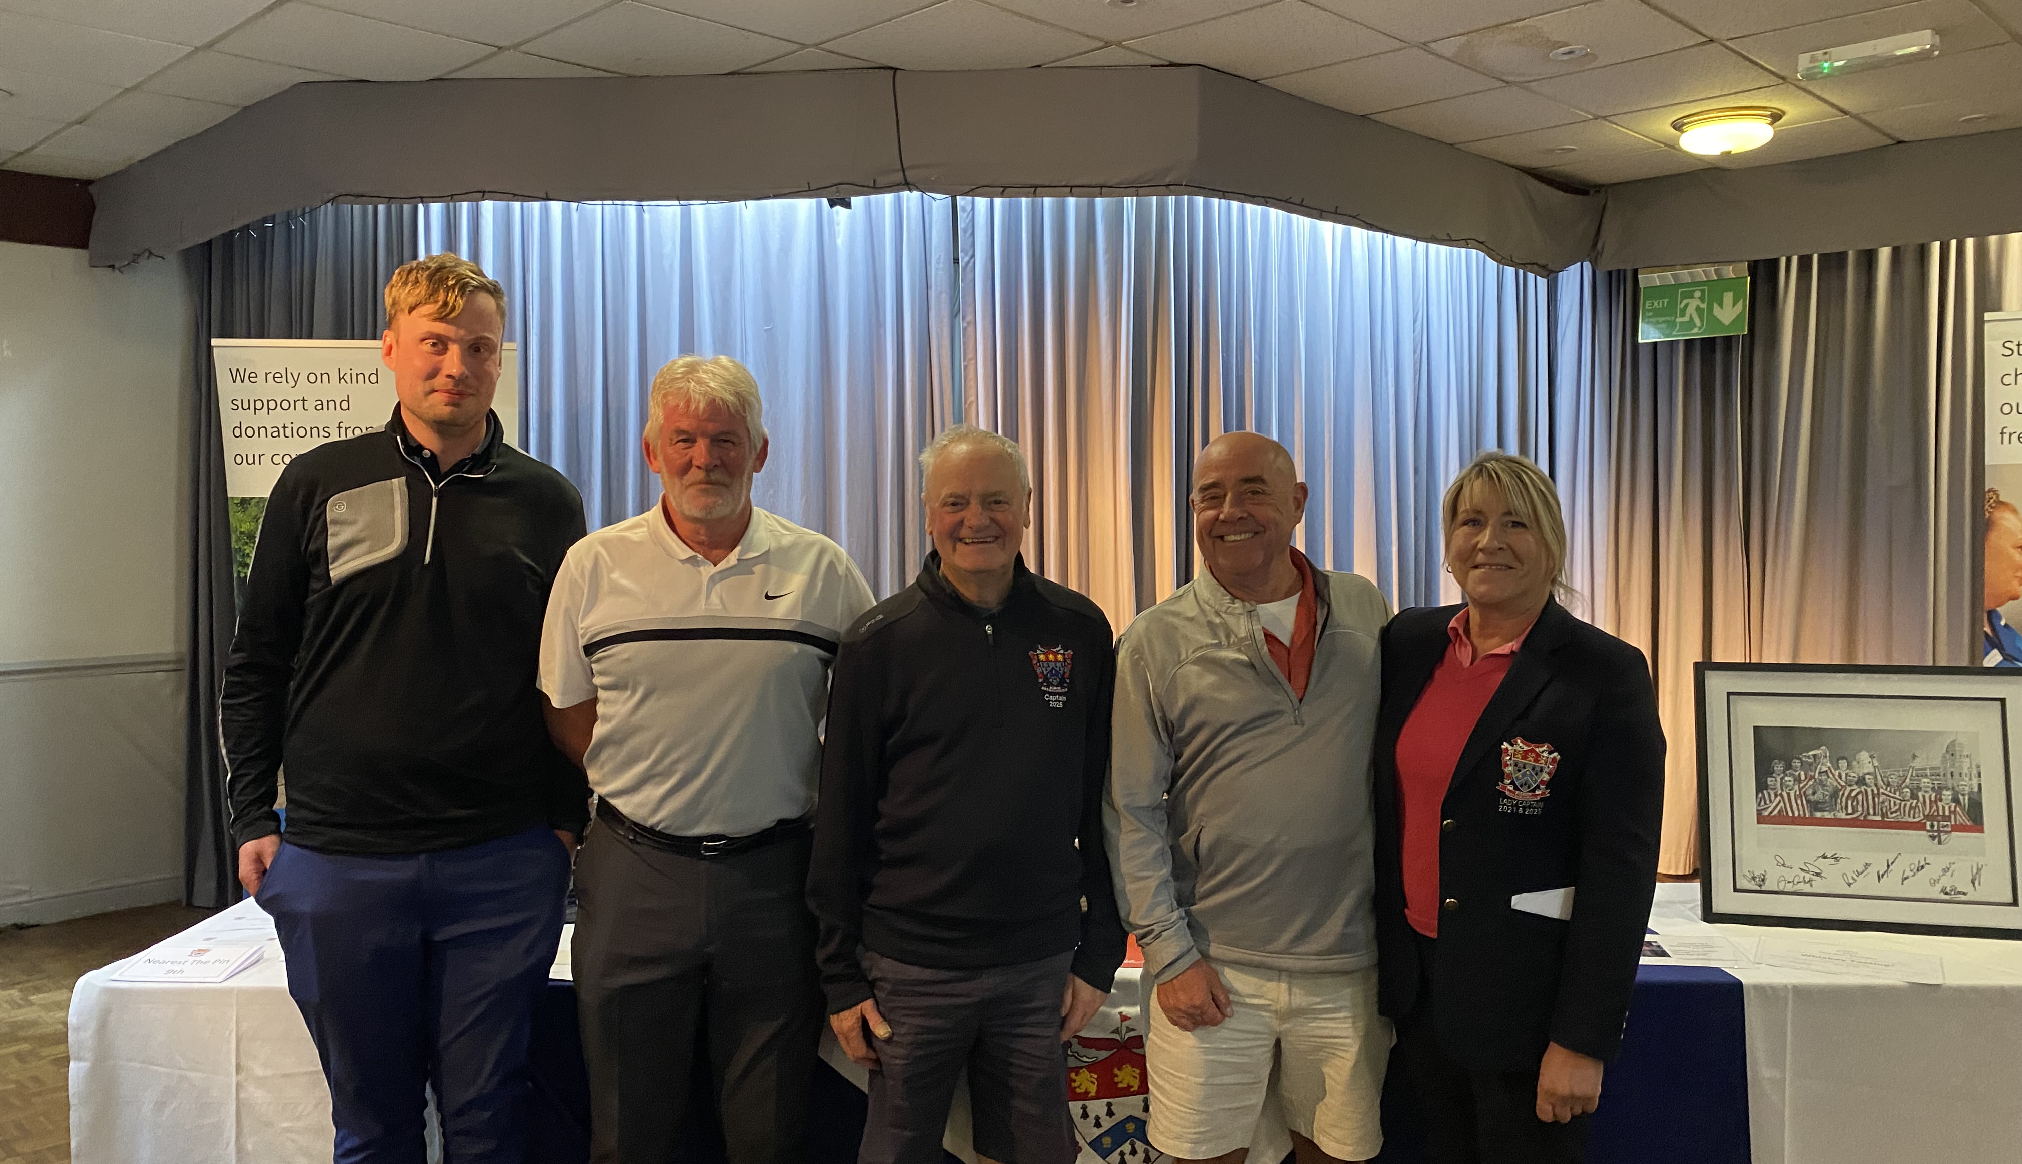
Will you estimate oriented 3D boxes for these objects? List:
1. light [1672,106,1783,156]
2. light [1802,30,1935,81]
[{"bbox_3d":[2.443,-1.519,5.176,0.350,0.122,0.350,3,5,44],"label":"light"},{"bbox_3d":[2.453,-1.500,4.347,0.345,0.063,0.088,3,5,44],"label":"light"}]

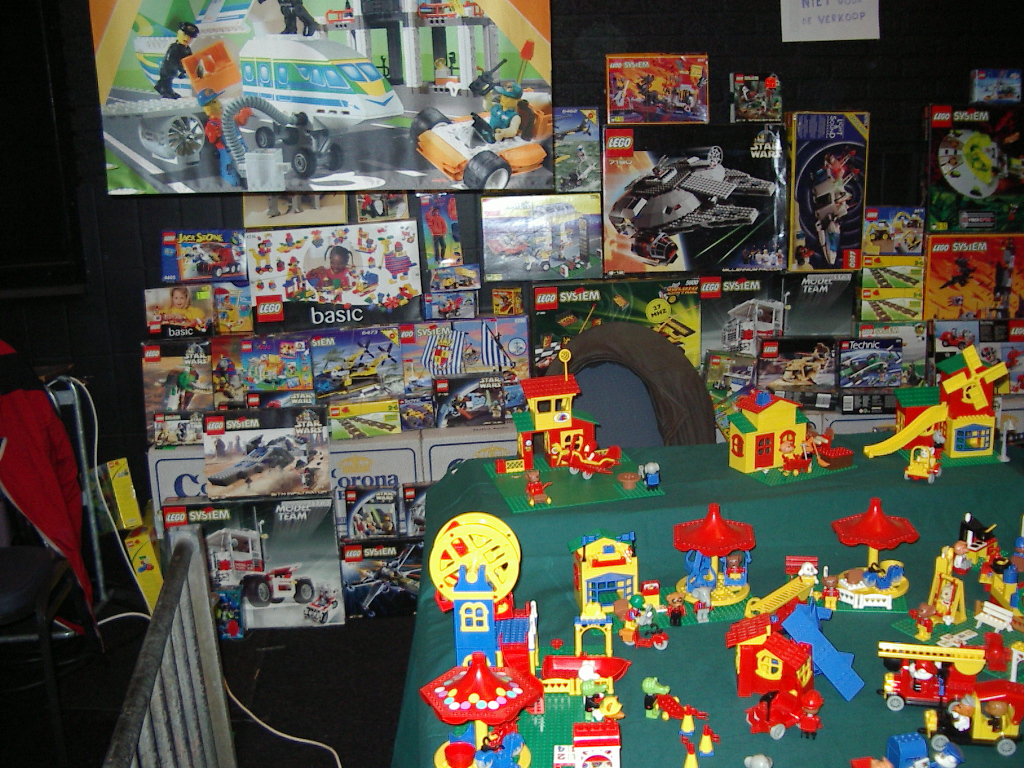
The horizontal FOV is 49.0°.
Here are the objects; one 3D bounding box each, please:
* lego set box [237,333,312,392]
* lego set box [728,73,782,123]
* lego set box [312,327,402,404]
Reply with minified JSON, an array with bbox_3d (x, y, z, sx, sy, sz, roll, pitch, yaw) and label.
[{"bbox_3d":[-0.670,-0.060,3.243,0.199,0.147,0.055,-2,10,1],"label":"lego set box"},{"bbox_3d":[0.743,-0.867,3.407,0.137,0.145,0.055,-2,13,2],"label":"lego set box"},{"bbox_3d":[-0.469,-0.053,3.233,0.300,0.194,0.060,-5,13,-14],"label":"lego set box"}]

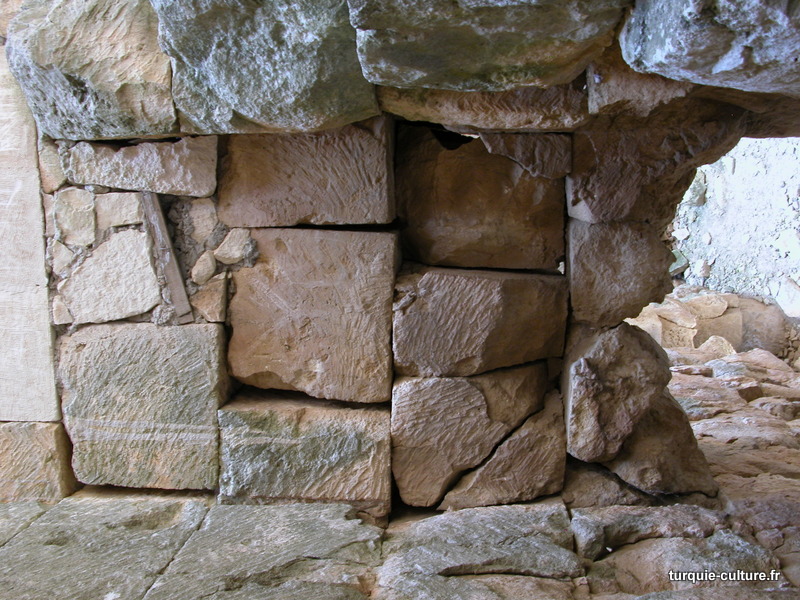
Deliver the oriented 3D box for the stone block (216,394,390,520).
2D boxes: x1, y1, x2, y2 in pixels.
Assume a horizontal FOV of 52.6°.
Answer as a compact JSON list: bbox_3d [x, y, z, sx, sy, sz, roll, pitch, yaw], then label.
[{"bbox_3d":[-0.310,0.508,2.780,0.400,0.558,0.398,-90,0,-90],"label":"stone block"}]

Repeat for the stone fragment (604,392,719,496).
[{"bbox_3d":[0.876,0.486,2.845,0.330,0.385,0.348,-90,0,-90],"label":"stone fragment"}]

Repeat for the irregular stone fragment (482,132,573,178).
[{"bbox_3d":[0.420,-0.478,2.750,0.180,0.299,0.149,-90,0,-90],"label":"irregular stone fragment"}]

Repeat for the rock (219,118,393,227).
[{"bbox_3d":[-0.278,-0.384,2.530,0.300,0.512,0.324,-90,0,-88],"label":"rock"}]

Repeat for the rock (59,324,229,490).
[{"bbox_3d":[-0.844,0.348,2.780,0.400,0.522,0.542,-90,0,-90],"label":"rock"}]

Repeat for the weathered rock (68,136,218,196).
[{"bbox_3d":[-0.719,-0.374,2.350,0.220,0.421,0.166,-90,0,-88],"label":"weathered rock"}]

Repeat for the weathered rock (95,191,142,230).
[{"bbox_3d":[-0.790,-0.250,2.320,0.100,0.135,0.107,-90,0,-88],"label":"weathered rock"}]

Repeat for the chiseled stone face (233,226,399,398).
[{"bbox_3d":[-0.257,0.039,2.540,0.320,0.494,0.512,-90,0,-88],"label":"chiseled stone face"}]

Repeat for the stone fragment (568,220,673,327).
[{"bbox_3d":[0.732,-0.088,2.815,0.350,0.343,0.353,-90,0,-90],"label":"stone fragment"}]

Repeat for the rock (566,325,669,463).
[{"bbox_3d":[0.711,0.305,2.765,0.330,0.350,0.455,-90,0,-90],"label":"rock"}]

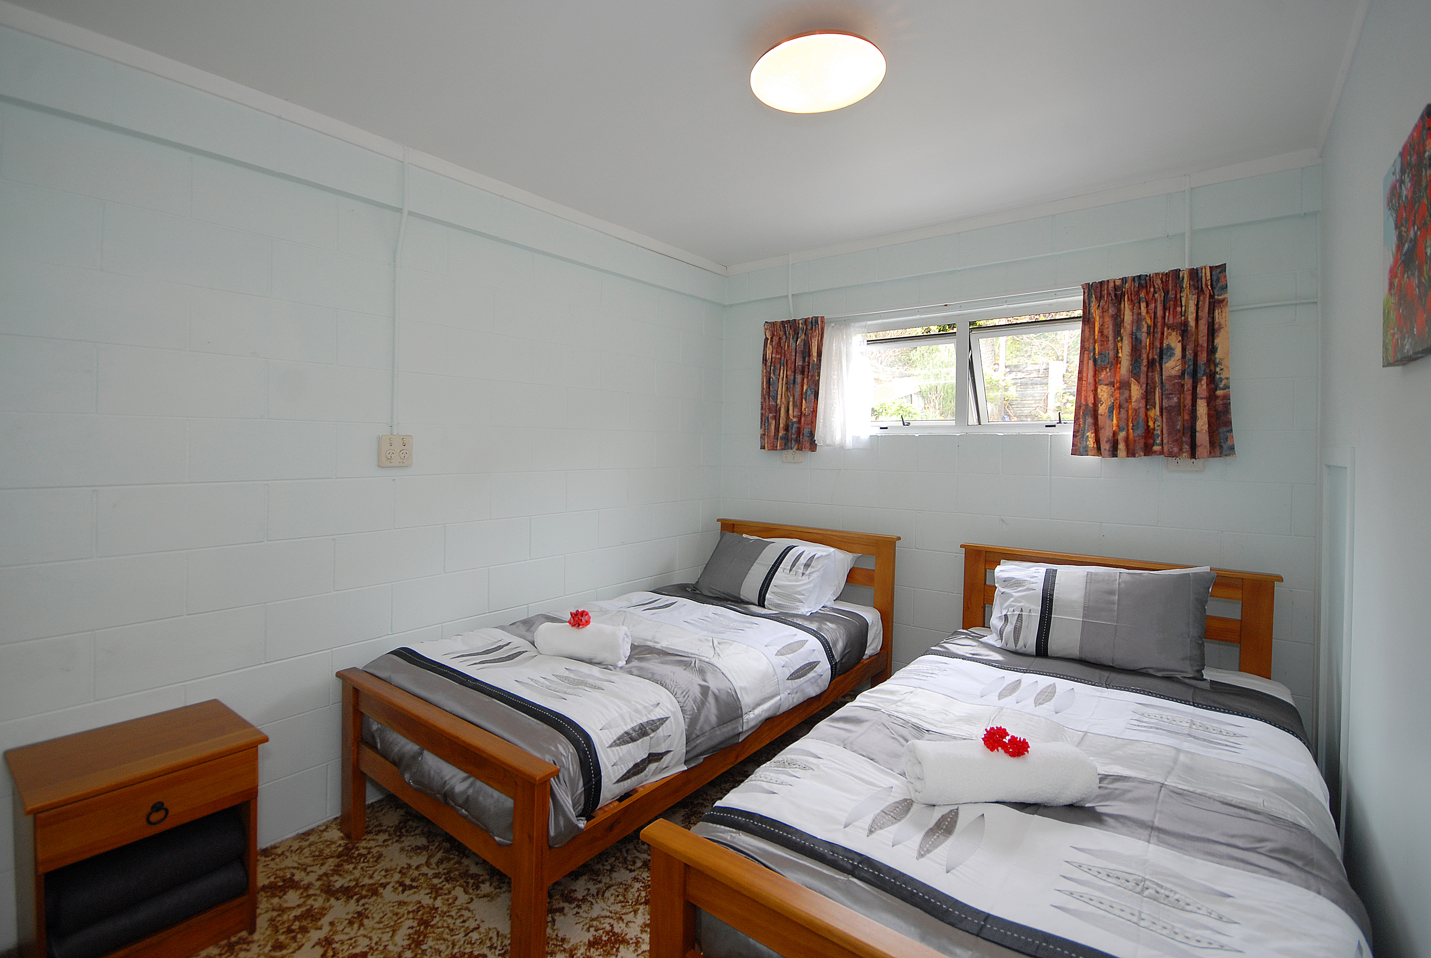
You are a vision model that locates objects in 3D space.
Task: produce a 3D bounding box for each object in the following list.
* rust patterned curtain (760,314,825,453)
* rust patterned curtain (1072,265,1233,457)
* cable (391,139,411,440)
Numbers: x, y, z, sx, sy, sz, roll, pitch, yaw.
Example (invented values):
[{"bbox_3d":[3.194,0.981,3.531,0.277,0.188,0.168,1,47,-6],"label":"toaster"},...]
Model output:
[{"bbox_3d":[0.426,-0.532,3.419,0.375,0.735,0.110,2,2,39],"label":"rust patterned curtain"},{"bbox_3d":[1.720,-0.442,2.367,0.500,0.705,0.120,2,2,39],"label":"rust patterned curtain"},{"bbox_3d":[-1.187,-0.702,2.261,0.035,1.060,0.055,2,2,39],"label":"cable"}]

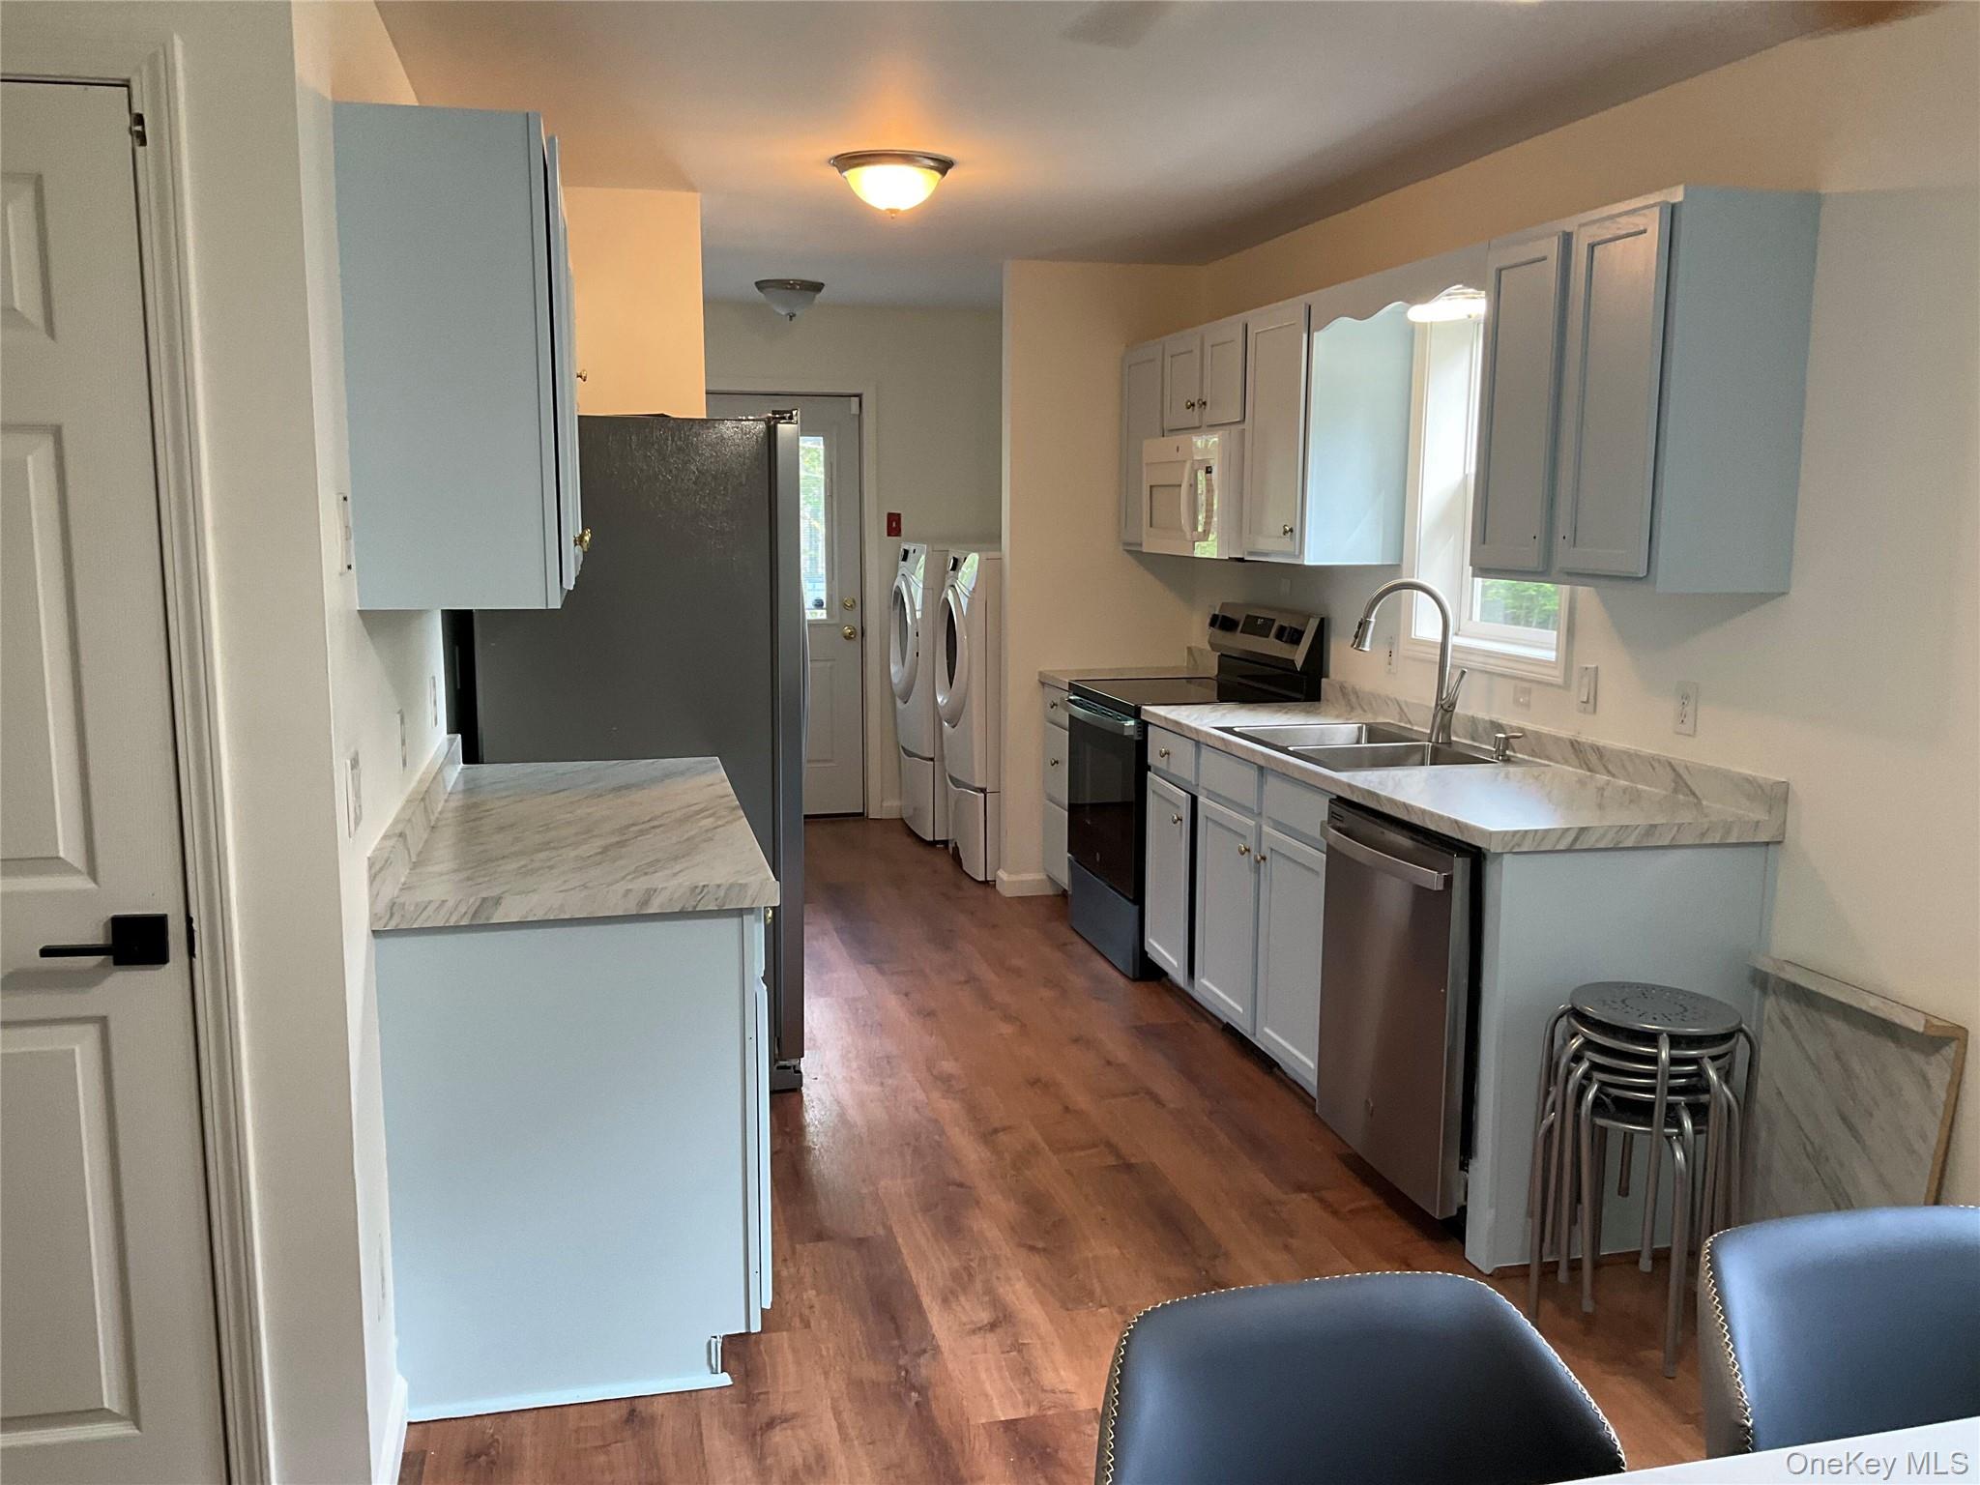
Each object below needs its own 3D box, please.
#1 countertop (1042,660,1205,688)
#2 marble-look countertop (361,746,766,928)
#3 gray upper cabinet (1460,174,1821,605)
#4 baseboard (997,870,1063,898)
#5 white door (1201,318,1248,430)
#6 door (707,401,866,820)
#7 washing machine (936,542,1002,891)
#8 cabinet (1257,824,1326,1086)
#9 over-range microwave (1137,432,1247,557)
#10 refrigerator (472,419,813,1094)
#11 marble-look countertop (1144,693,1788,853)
[{"bbox_3d":[0.556,-0.248,6.272,0.655,0.048,0.540,-2,8,-13],"label":"countertop"},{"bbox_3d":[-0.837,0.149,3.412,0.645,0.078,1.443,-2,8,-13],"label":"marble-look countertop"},{"bbox_3d":[1.357,-0.722,3.546,0.319,0.765,0.705,-2,8,-13],"label":"gray upper cabinet"},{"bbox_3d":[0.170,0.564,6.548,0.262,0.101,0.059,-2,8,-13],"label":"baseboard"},{"bbox_3d":[0.746,-1.183,5.347,0.033,0.310,0.360,-2,8,-13],"label":"white door"},{"bbox_3d":[-1.047,-0.627,7.889,0.910,2.030,0.060,-2,8,-13],"label":"door"},{"bbox_3d":[0.184,-0.142,7.047,0.800,1.315,0.685,-2,8,-13],"label":"washing machine"},{"bbox_3d":[1.041,0.532,4.254,0.582,0.607,0.390,-2,8,-13],"label":"cabinet"},{"bbox_3d":[0.834,-0.836,5.589,0.395,0.410,0.770,-2,8,-13],"label":"over-range microwave"},{"bbox_3d":[-0.963,0.011,4.580,0.794,1.752,0.882,-2,8,-13],"label":"refrigerator"},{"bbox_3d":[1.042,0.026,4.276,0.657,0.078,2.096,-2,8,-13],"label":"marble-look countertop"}]

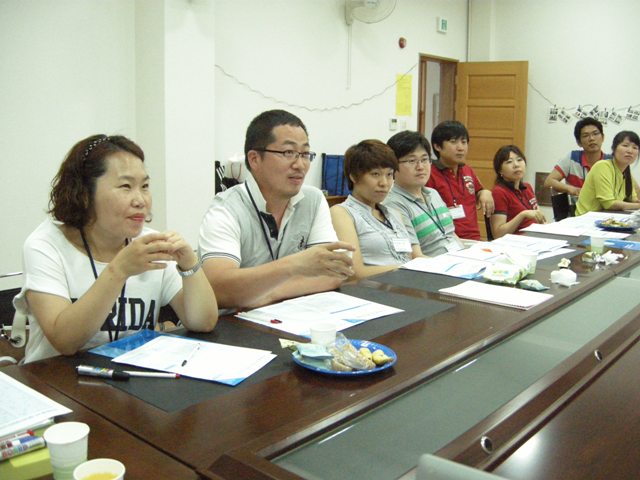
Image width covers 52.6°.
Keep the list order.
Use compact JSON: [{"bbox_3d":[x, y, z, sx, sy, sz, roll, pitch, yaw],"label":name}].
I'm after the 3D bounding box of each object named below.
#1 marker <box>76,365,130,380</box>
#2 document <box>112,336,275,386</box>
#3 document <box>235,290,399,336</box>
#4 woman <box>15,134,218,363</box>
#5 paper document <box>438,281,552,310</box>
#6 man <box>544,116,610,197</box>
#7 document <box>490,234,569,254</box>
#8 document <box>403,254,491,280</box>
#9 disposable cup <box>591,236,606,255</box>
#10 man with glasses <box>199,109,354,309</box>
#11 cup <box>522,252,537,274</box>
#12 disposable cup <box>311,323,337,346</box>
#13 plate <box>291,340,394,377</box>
[{"bbox_3d":[-0.453,0.280,1.352,0.130,0.020,0.020,2,10,10],"label":"marker"},{"bbox_3d":[-0.286,0.272,1.483,0.310,0.005,0.210,5,10,23],"label":"document"},{"bbox_3d":[0.011,0.209,1.903,0.295,0.010,0.420,9,12,38],"label":"document"},{"bbox_3d":[-0.532,0.333,1.717,0.500,1.250,0.720,-7,13,-43],"label":"woman"},{"bbox_3d":[0.575,0.176,2.108,0.312,0.010,0.215,10,13,42],"label":"paper document"},{"bbox_3d":[1.873,-0.155,4.634,0.550,1.410,0.750,5,10,17],"label":"man"},{"bbox_3d":[1.058,0.010,3.301,0.300,0.010,0.400,9,12,38],"label":"document"},{"bbox_3d":[0.575,0.100,2.665,0.300,0.010,0.360,9,12,38],"label":"document"},{"bbox_3d":[1.287,0.033,3.010,0.070,0.075,0.070,9,12,38],"label":"disposable cup"},{"bbox_3d":[-0.192,0.244,2.108,0.560,1.320,0.780,-6,13,-41],"label":"man with glasses"},{"bbox_3d":[0.796,0.090,2.455,0.063,0.072,0.063,1,10,0],"label":"cup"},{"bbox_3d":[0.007,0.235,1.495,0.064,0.072,0.064,1,10,0],"label":"disposable cup"},{"bbox_3d":[0.057,0.270,1.476,0.240,0.022,0.240,1,10,0],"label":"plate"}]

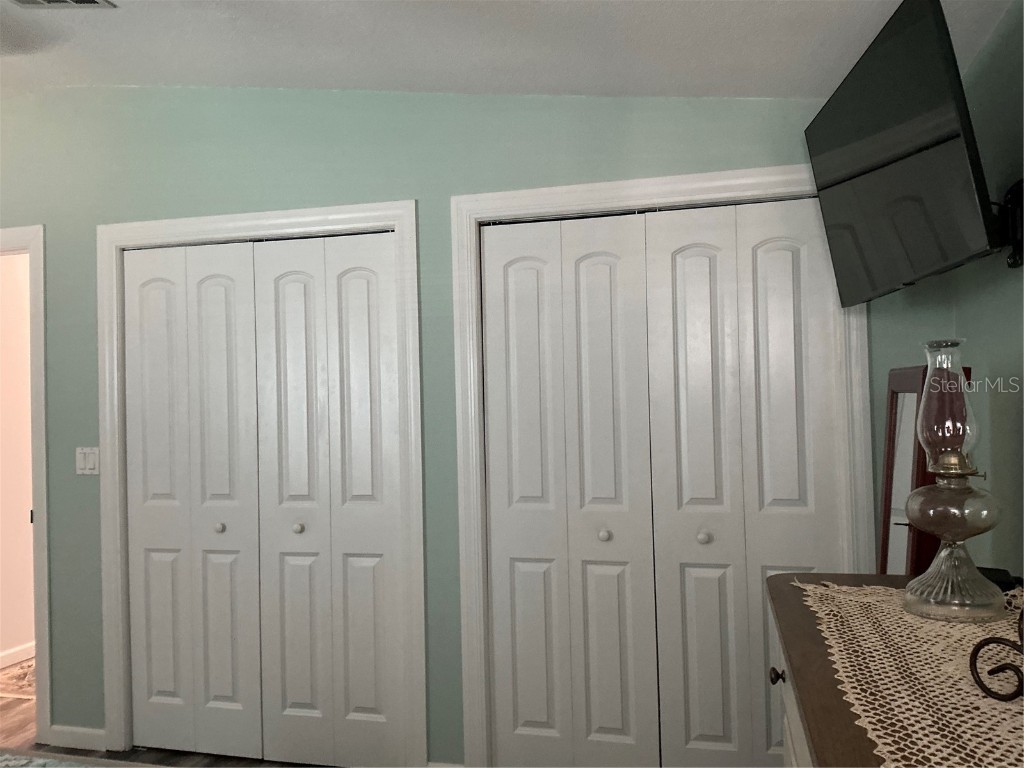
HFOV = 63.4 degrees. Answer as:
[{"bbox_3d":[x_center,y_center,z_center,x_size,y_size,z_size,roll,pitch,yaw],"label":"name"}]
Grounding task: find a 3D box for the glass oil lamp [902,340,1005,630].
[{"bbox_3d":[0.738,0.151,1.394,0.148,0.452,0.148,-2,-1,14],"label":"glass oil lamp"}]

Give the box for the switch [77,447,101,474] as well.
[{"bbox_3d":[-1.751,0.319,3.421,0.112,0.112,0.012,-2,-1,14],"label":"switch"}]

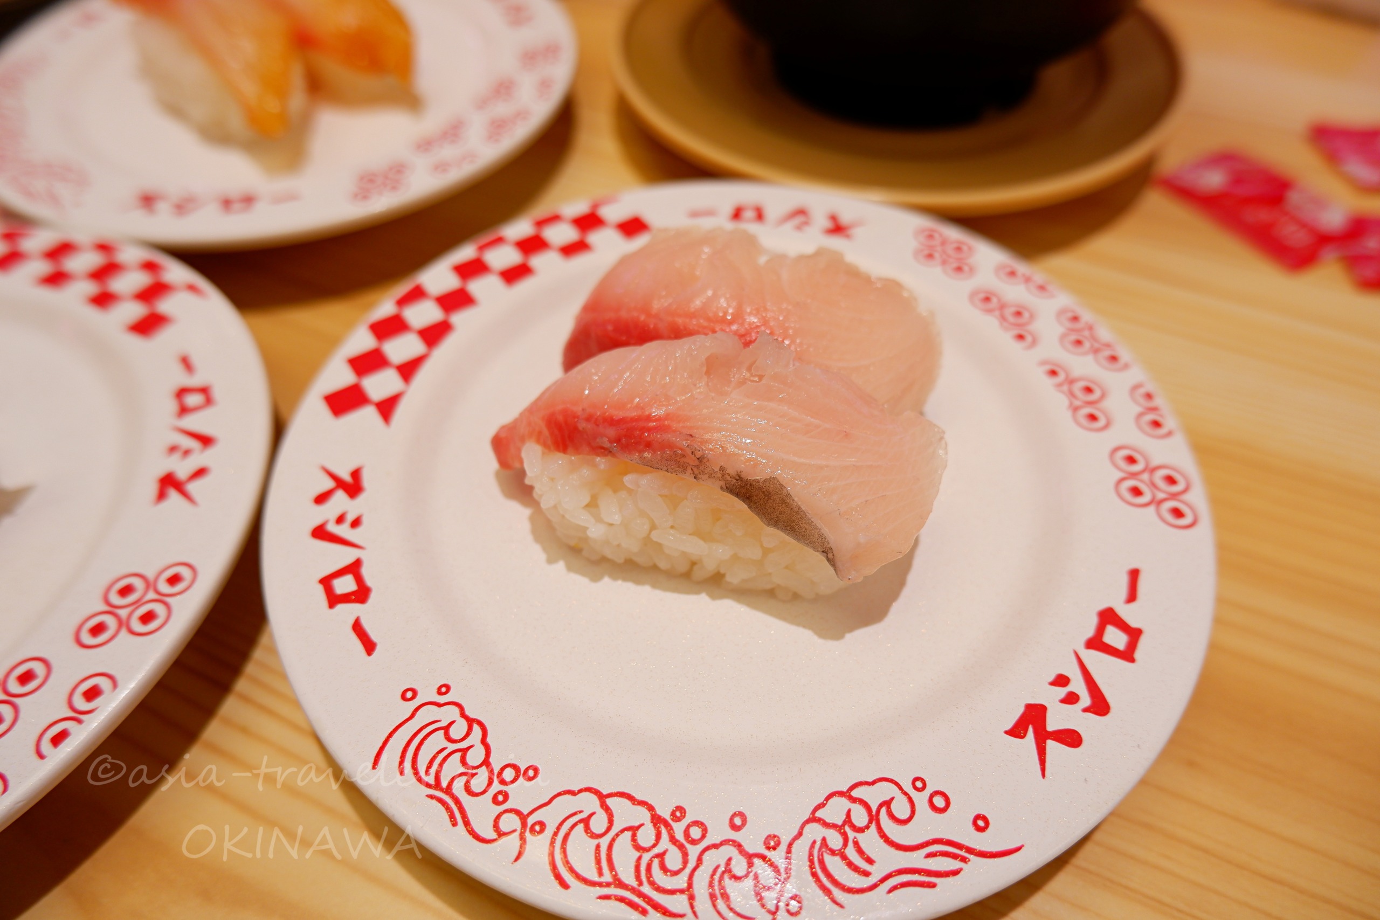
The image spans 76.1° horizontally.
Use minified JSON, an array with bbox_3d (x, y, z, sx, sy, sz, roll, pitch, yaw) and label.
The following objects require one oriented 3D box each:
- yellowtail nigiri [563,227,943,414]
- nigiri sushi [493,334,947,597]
[{"bbox_3d":[0.011,-0.024,0.152,0.068,0.028,0.032,3,50,4],"label":"yellowtail nigiri"},{"bbox_3d":[0.004,-0.002,0.134,0.071,0.028,0.032,9,51,10],"label":"nigiri sushi"}]

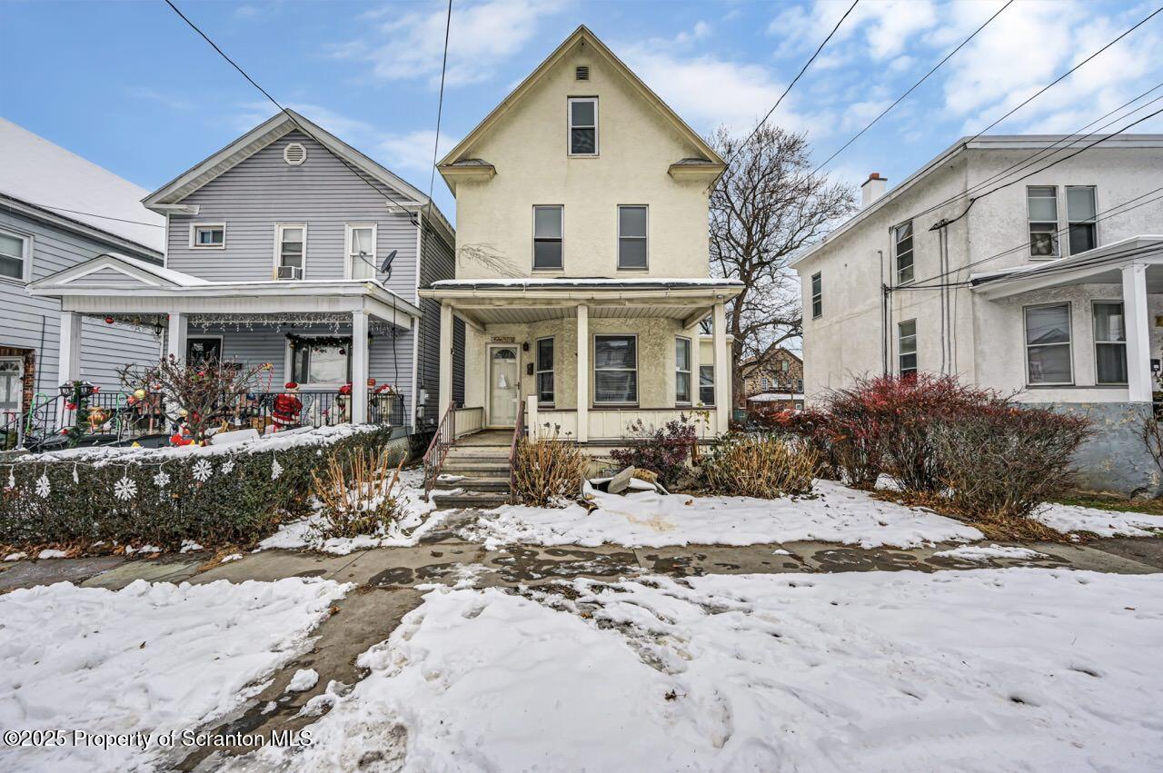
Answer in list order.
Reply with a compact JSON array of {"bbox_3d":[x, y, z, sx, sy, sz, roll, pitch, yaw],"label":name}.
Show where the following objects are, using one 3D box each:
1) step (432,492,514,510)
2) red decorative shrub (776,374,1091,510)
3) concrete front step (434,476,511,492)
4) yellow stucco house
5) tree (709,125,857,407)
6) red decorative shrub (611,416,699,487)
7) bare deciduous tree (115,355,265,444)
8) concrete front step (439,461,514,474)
[{"bbox_3d":[-1.880,1.950,7.725,1.380,0.190,0.310,0,-2,0],"label":"step"},{"bbox_3d":[6.850,0.955,9.168,2.300,2.350,5.000,0,-2,0],"label":"red decorative shrub"},{"bbox_3d":[-1.900,1.752,8.004,1.360,0.190,0.310,0,-2,0],"label":"concrete front step"},{"bbox_3d":[0.100,-2.906,14.234,6.700,10.500,11.400,0,-2,0],"label":"yellow stucco house"},{"bbox_3d":[8.400,-4.994,21.728,9.200,15.000,8.800,0,-2,0],"label":"tree"},{"bbox_3d":[1.350,1.249,8.305,1.600,1.400,1.250,0,-2,0],"label":"red decorative shrub"},{"bbox_3d":[-7.500,0.668,8.780,2.300,2.500,2.200,0,-2,0],"label":"bare deciduous tree"},{"bbox_3d":[-1.900,1.569,8.312,1.340,0.190,0.310,0,-2,0],"label":"concrete front step"}]

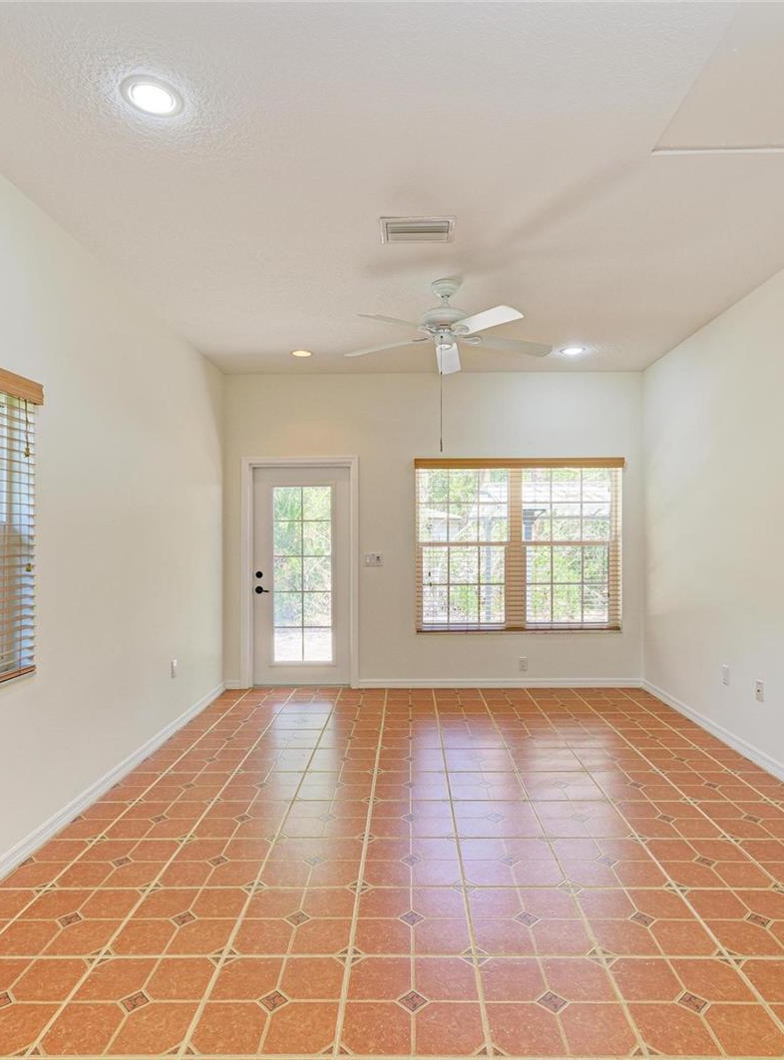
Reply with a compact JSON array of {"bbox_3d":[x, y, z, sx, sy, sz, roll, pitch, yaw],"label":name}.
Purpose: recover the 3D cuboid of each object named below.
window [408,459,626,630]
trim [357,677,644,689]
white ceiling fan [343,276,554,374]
[{"bbox_3d":[1.140,0.135,5.930,1.870,1.545,0.080,0,-1,1],"label":"window"},{"bbox_3d":[0.977,1.380,5.945,2.550,0.086,0.016,0,-1,1],"label":"trim"},{"bbox_3d":[0.310,-1.235,3.910,1.290,0.390,1.260,0,-1,0],"label":"white ceiling fan"}]

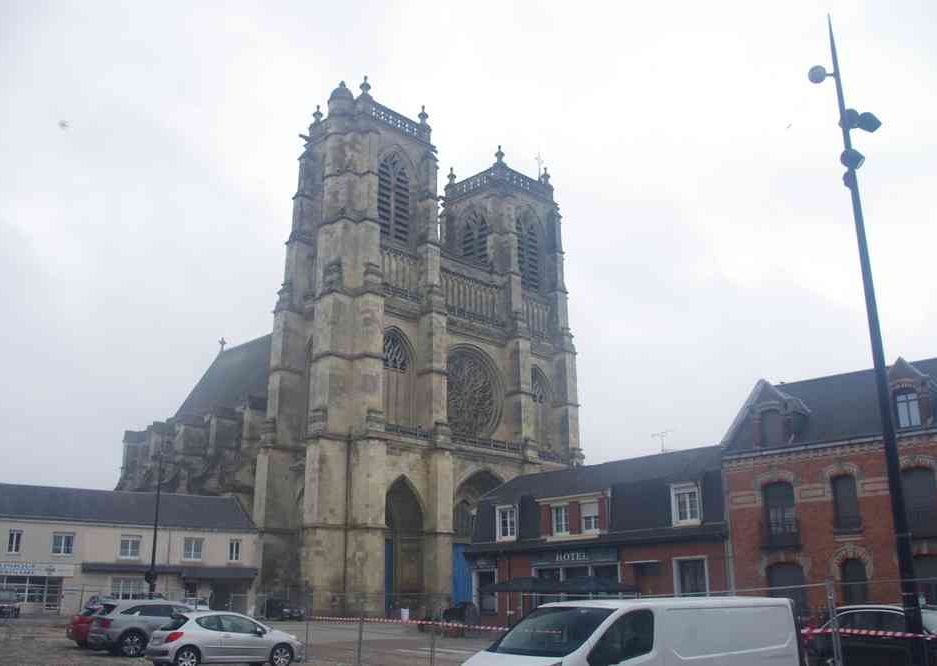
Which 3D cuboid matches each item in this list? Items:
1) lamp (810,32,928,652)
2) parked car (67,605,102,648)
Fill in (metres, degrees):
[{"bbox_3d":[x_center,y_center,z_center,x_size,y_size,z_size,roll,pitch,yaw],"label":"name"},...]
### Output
[{"bbox_3d":[5.960,-0.007,12.482,1.050,10.950,0.800,-3,-17,10],"label":"lamp"},{"bbox_3d":[-11.533,10.162,29.705,4.200,1.500,1.780,15,-23,-41],"label":"parked car"}]

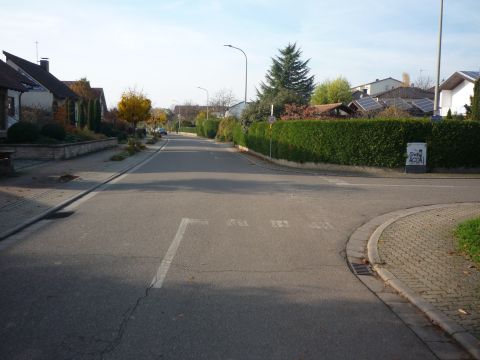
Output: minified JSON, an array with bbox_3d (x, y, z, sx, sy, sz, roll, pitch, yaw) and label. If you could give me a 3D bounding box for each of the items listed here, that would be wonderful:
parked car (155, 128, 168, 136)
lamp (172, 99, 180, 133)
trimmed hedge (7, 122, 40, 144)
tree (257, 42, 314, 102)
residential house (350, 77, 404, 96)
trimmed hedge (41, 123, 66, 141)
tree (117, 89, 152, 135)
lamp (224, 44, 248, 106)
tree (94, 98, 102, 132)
[{"bbox_3d":[-14.680,-9.152,83.505,1.800,1.480,4.300,-2,7,-12],"label":"parked car"},{"bbox_3d":[-15.922,-15.790,110.907,1.900,8.100,0.400,-2,7,-17],"label":"lamp"},{"bbox_3d":[-12.375,-2.680,25.362,1.950,1.250,1.800,-1,7,-7],"label":"trimmed hedge"},{"bbox_3d":[4.138,-7.837,40.352,5.300,9.200,5.300,-1,7,-7],"label":"tree"},{"bbox_3d":[28.112,-16.176,90.716,8.200,9.100,11.500,-1,7,-7],"label":"residential house"},{"bbox_3d":[-11.511,-2.845,27.356,1.550,1.100,1.500,-1,7,-7],"label":"trimmed hedge"},{"bbox_3d":[-8.244,-4.835,34.671,2.750,4.600,2.750,-1,7,-7],"label":"tree"},{"bbox_3d":[-0.320,-6.643,35.460,1.800,8.000,0.350,-1,7,-7],"label":"lamp"},{"bbox_3d":[-12.305,-5.339,38.639,0.680,3.450,0.680,-1,7,-7],"label":"tree"}]

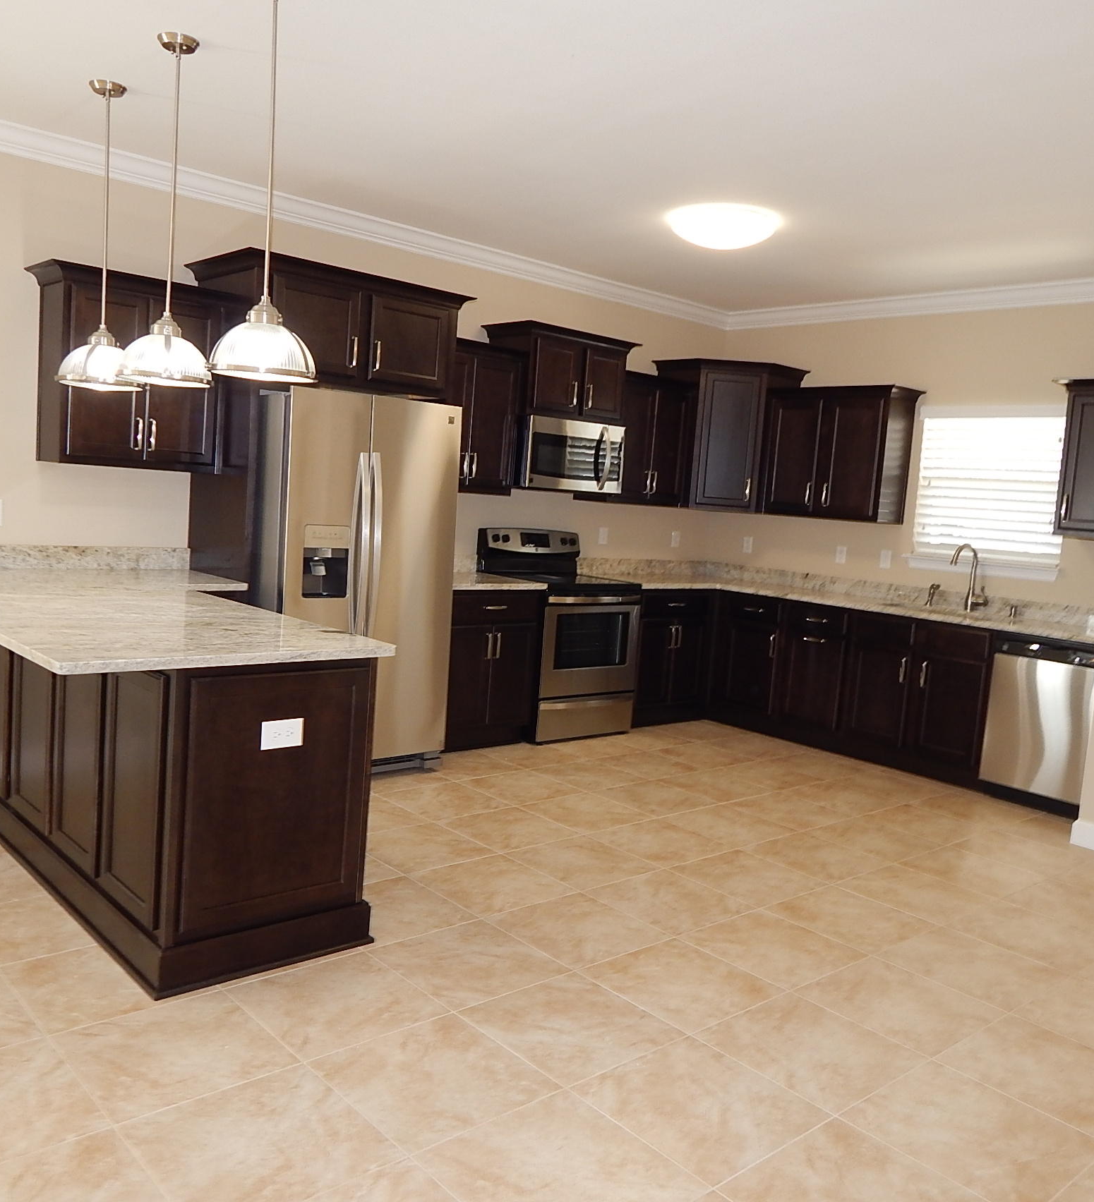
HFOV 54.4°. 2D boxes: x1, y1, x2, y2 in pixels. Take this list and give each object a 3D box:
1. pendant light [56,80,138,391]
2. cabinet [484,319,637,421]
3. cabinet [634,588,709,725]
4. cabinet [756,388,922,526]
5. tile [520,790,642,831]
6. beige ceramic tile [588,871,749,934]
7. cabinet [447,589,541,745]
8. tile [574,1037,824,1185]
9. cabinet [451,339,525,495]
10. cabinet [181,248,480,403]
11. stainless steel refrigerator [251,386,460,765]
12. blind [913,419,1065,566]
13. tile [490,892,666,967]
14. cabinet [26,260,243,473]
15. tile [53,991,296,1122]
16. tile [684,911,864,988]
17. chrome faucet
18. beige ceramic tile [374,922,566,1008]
[{"bbox_3d":[-1.624,-1.329,3.900,0.320,1.083,0.320,-1,8,-42],"label":"pendant light"},{"bbox_3d":[0.075,-1.315,6.270,0.883,0.489,0.462,-1,8,-42],"label":"cabinet"},{"bbox_3d":[0.591,0.328,6.898,0.716,0.874,0.625,-1,8,-42],"label":"cabinet"},{"bbox_3d":[1.824,-0.918,6.717,0.409,0.798,0.951,-1,8,-42],"label":"cabinet"},{"bbox_3d":[0.176,0.964,4.810,0.447,0.010,0.447,-1,8,-42],"label":"tile"},{"bbox_3d":[0.440,1.077,3.814,0.450,0.010,0.450,-1,8,-42],"label":"beige ceramic tile"},{"bbox_3d":[-0.497,0.346,5.923,0.670,0.874,0.593,-1,8,-42],"label":"cabinet"},{"bbox_3d":[0.362,1.191,2.516,0.443,0.010,0.443,-1,8,-42],"label":"tile"},{"bbox_3d":[-0.487,-1.003,5.875,0.625,0.797,0.376,-1,8,-42],"label":"cabinet"},{"bbox_3d":[-1.039,-1.273,5.152,1.201,0.523,0.692,-1,8,-42],"label":"cabinet"},{"bbox_3d":[-1.032,-0.078,5.105,0.909,1.770,0.775,-1,8,-42],"label":"stainless steel refrigerator"},{"bbox_3d":[2.584,-0.656,6.195,0.055,0.874,0.919,-1,8,-42],"label":"blind"},{"bbox_3d":[0.104,1.083,3.507,0.450,0.010,0.450,-1,8,-42],"label":"tile"},{"bbox_3d":[-1.824,-0.987,4.674,0.786,0.804,0.381,-1,8,-42],"label":"cabinet"},{"bbox_3d":[-0.915,1.108,2.620,0.447,0.010,0.447,-1,8,-42],"label":"tile"},{"bbox_3d":[0.740,1.134,3.480,0.450,0.010,0.450,-1,8,-42],"label":"tile"},{"bbox_3d":[2.382,-0.123,6.002,0.272,0.392,0.136,-1,8,-42],"label":"chrome faucet"},{"bbox_3d":[-0.233,1.088,3.206,0.450,0.010,0.450,-1,8,-42],"label":"beige ceramic tile"}]

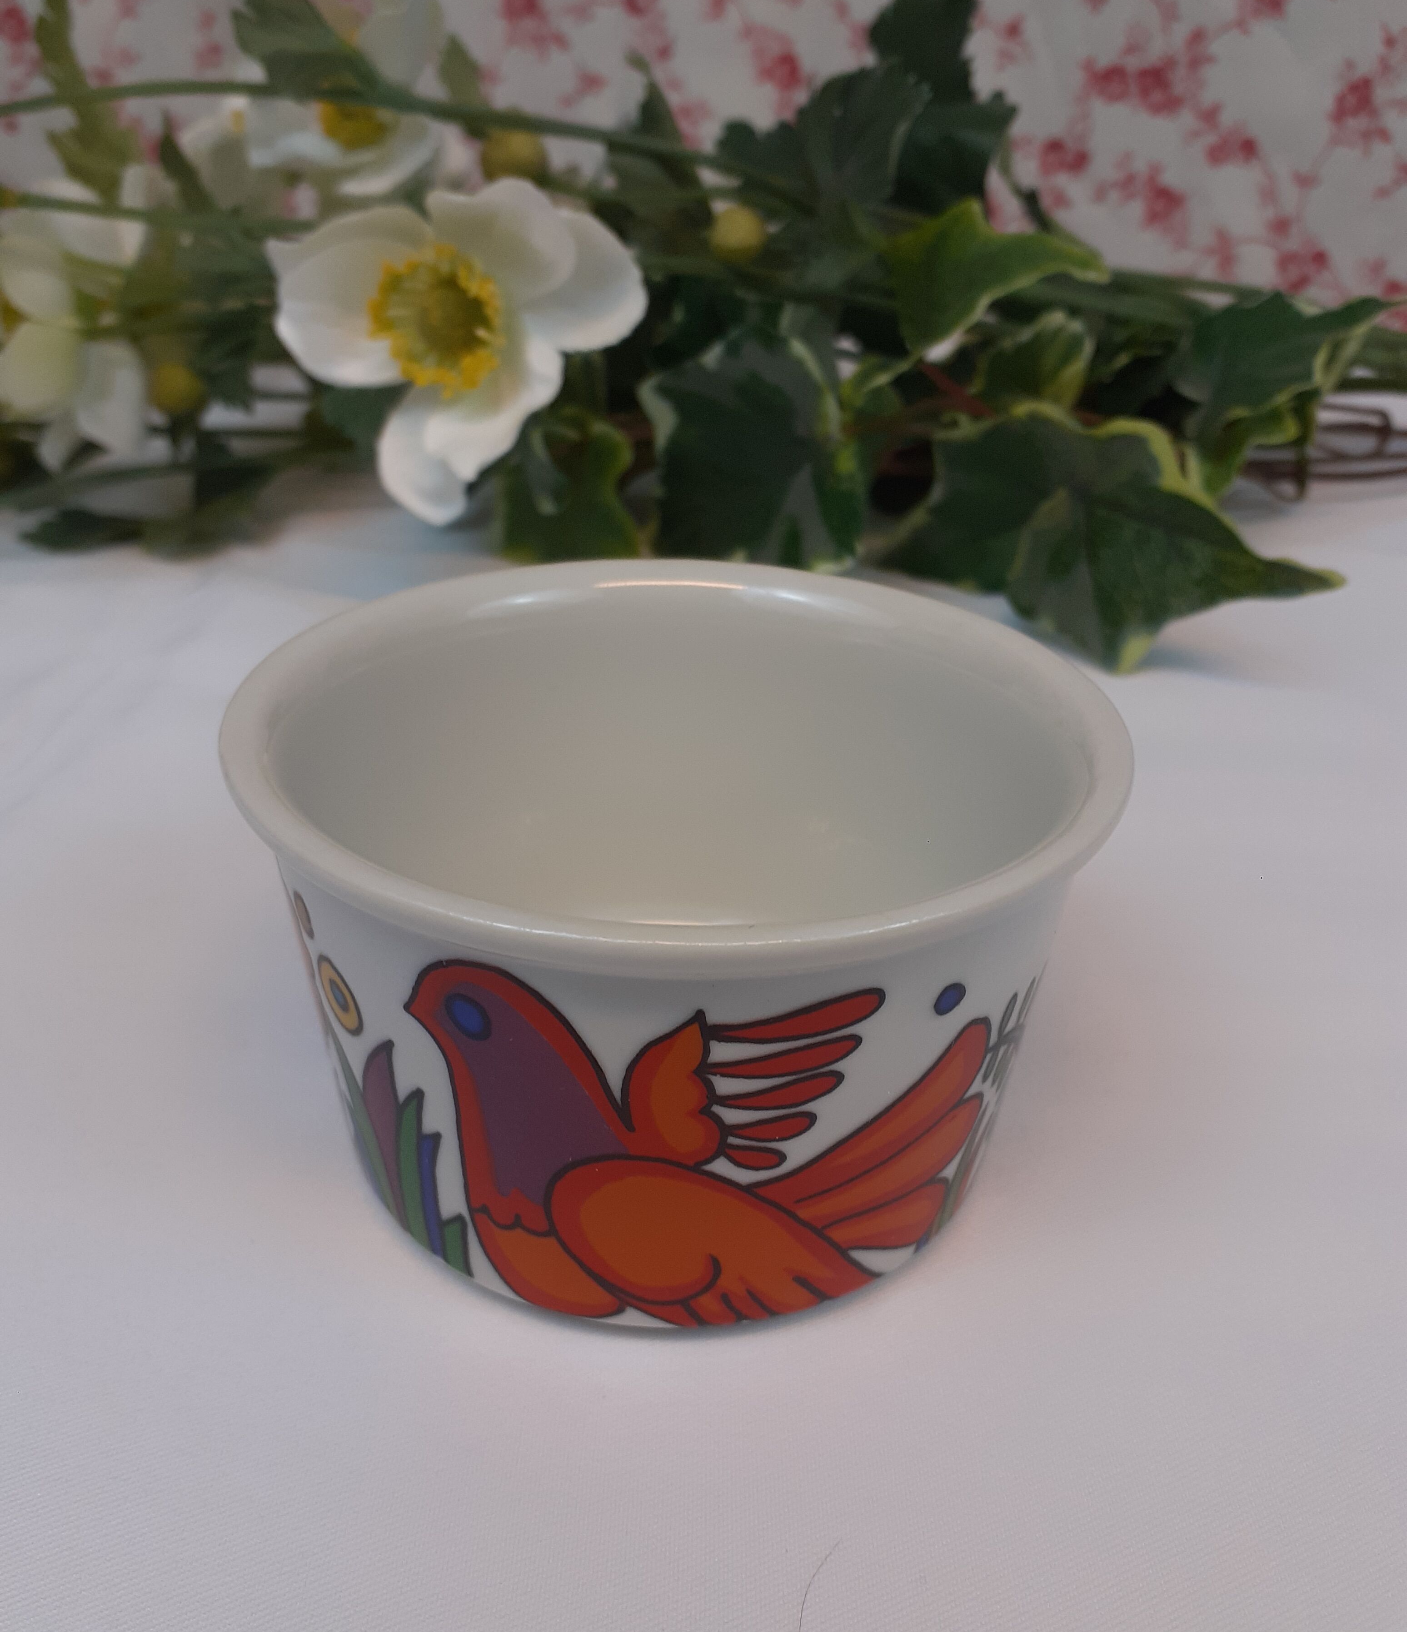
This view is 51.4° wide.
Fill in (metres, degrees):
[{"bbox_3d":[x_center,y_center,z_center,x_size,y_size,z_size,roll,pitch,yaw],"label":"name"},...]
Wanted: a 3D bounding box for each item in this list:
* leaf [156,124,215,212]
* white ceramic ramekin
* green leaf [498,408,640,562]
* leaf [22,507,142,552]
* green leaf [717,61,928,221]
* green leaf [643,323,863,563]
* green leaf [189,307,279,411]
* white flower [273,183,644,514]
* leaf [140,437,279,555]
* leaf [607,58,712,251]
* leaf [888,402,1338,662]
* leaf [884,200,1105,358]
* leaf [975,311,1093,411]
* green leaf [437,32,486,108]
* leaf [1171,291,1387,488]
[{"bbox_3d":[-0.135,-0.168,0.380,0.016,0.025,0.010,1,-3,-6],"label":"leaf"},{"bbox_3d":[-0.003,0.011,0.160,0.090,0.052,0.090,2,27,-1],"label":"white ceramic ramekin"},{"bbox_3d":[-0.031,-0.074,0.335,0.033,0.038,0.015,2,-3,0],"label":"green leaf"},{"bbox_3d":[-0.147,-0.068,0.346,0.031,0.010,0.035,-9,30,-21],"label":"leaf"},{"bbox_3d":[0.031,-0.176,0.385,0.056,0.045,0.018,1,-6,-6],"label":"green leaf"},{"bbox_3d":[0.011,-0.084,0.336,0.051,0.054,0.028,3,27,1],"label":"green leaf"},{"bbox_3d":[-0.122,-0.119,0.380,0.023,0.025,0.020,-6,29,-16],"label":"green leaf"},{"bbox_3d":[-0.055,-0.103,0.325,0.081,0.073,0.031,3,-5,12],"label":"white flower"},{"bbox_3d":[-0.123,-0.080,0.365,0.036,0.033,0.018,2,-11,0],"label":"leaf"},{"bbox_3d":[-0.012,-0.178,0.395,0.029,0.046,0.020,1,27,-2],"label":"leaf"},{"bbox_3d":[0.086,-0.059,0.308,0.088,0.025,0.062,3,64,0],"label":"leaf"},{"bbox_3d":[0.071,-0.131,0.355,0.053,0.035,0.035,7,28,9],"label":"leaf"},{"bbox_3d":[0.080,-0.109,0.355,0.030,0.028,0.014,1,-9,-6],"label":"leaf"},{"bbox_3d":[-0.066,-0.204,0.400,0.013,0.018,0.010,-2,28,-8],"label":"green leaf"},{"bbox_3d":[0.141,-0.105,0.360,0.053,0.047,0.025,1,-11,-5],"label":"leaf"}]

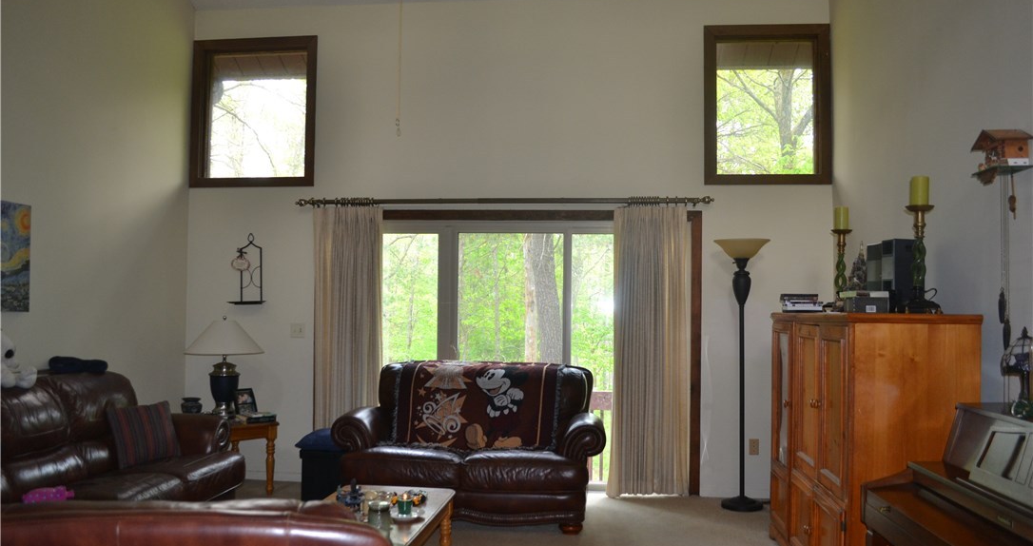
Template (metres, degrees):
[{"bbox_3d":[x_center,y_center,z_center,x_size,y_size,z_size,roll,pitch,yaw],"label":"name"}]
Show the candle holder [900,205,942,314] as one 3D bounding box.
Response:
[{"bbox_3d":[1.821,-0.061,3.457,0.170,0.484,0.165,0,-2,6],"label":"candle holder"}]

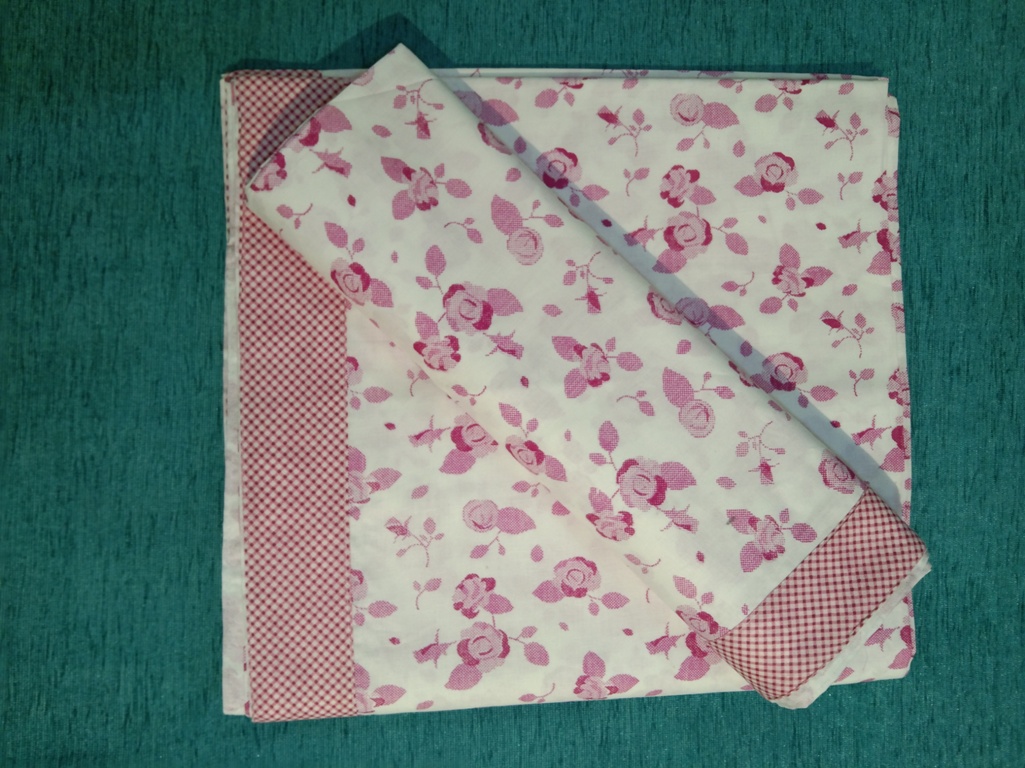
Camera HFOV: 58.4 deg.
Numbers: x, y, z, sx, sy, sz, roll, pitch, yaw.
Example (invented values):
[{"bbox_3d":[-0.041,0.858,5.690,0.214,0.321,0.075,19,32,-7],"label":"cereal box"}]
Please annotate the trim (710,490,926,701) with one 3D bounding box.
[{"bbox_3d":[0.277,0.191,0.837,0.195,0.020,0.077,-44,89,-1],"label":"trim"}]

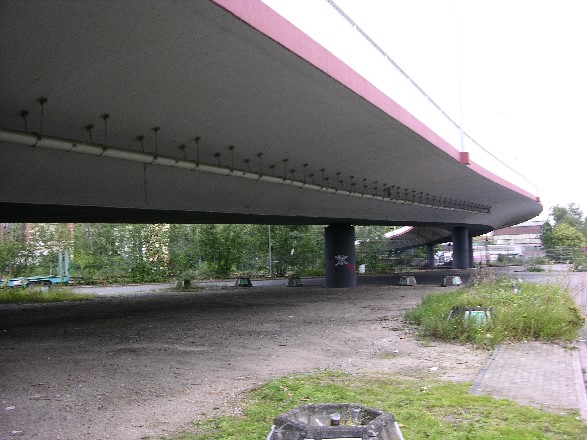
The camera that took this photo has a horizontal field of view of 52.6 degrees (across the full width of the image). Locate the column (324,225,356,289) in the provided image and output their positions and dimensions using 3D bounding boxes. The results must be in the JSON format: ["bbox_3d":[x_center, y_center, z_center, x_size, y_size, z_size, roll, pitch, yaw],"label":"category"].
[{"bbox_3d":[2.453,1.922,31.401,1.609,3.254,1.609,-2,-4,4],"label":"column"}]

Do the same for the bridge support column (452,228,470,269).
[{"bbox_3d":[14.422,2.398,51.000,1.340,3.500,1.340,-1,-3,0],"label":"bridge support column"}]

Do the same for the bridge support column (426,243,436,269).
[{"bbox_3d":[23.919,6.214,103.000,1.340,4.200,1.340,-1,-3,0],"label":"bridge support column"}]

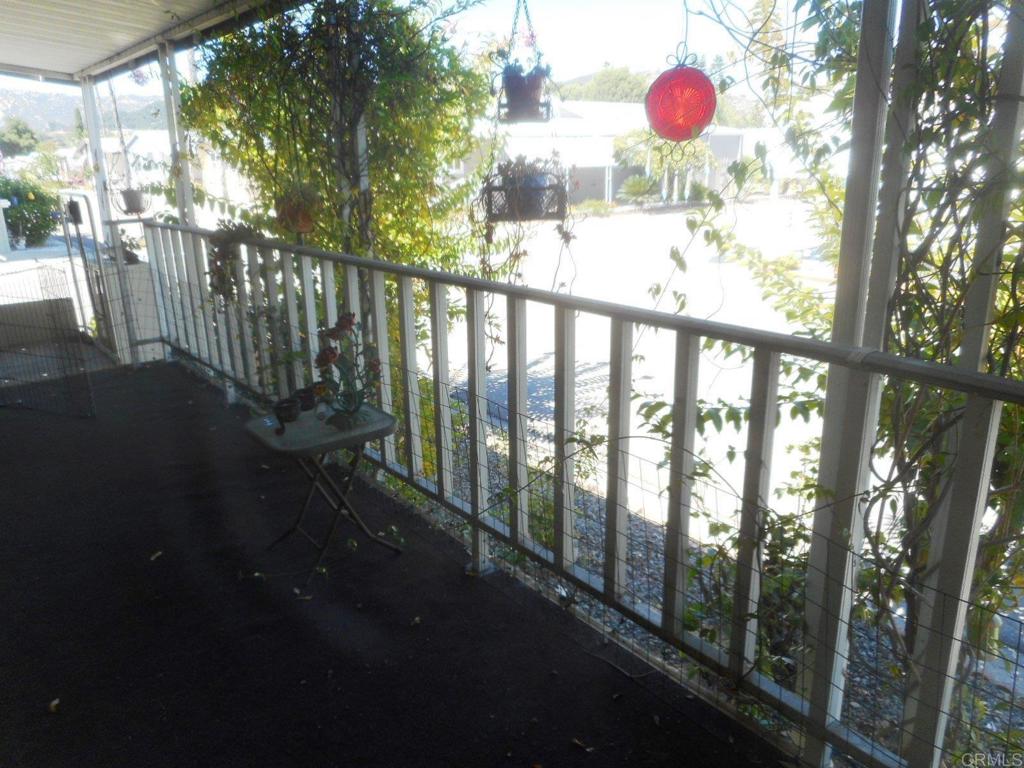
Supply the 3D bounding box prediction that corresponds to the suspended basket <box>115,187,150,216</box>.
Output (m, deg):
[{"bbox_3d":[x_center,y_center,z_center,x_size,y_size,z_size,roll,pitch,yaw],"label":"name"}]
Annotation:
[{"bbox_3d":[-3.013,-1.449,5.871,0.278,0.222,0.278,-9,18,-25],"label":"suspended basket"}]

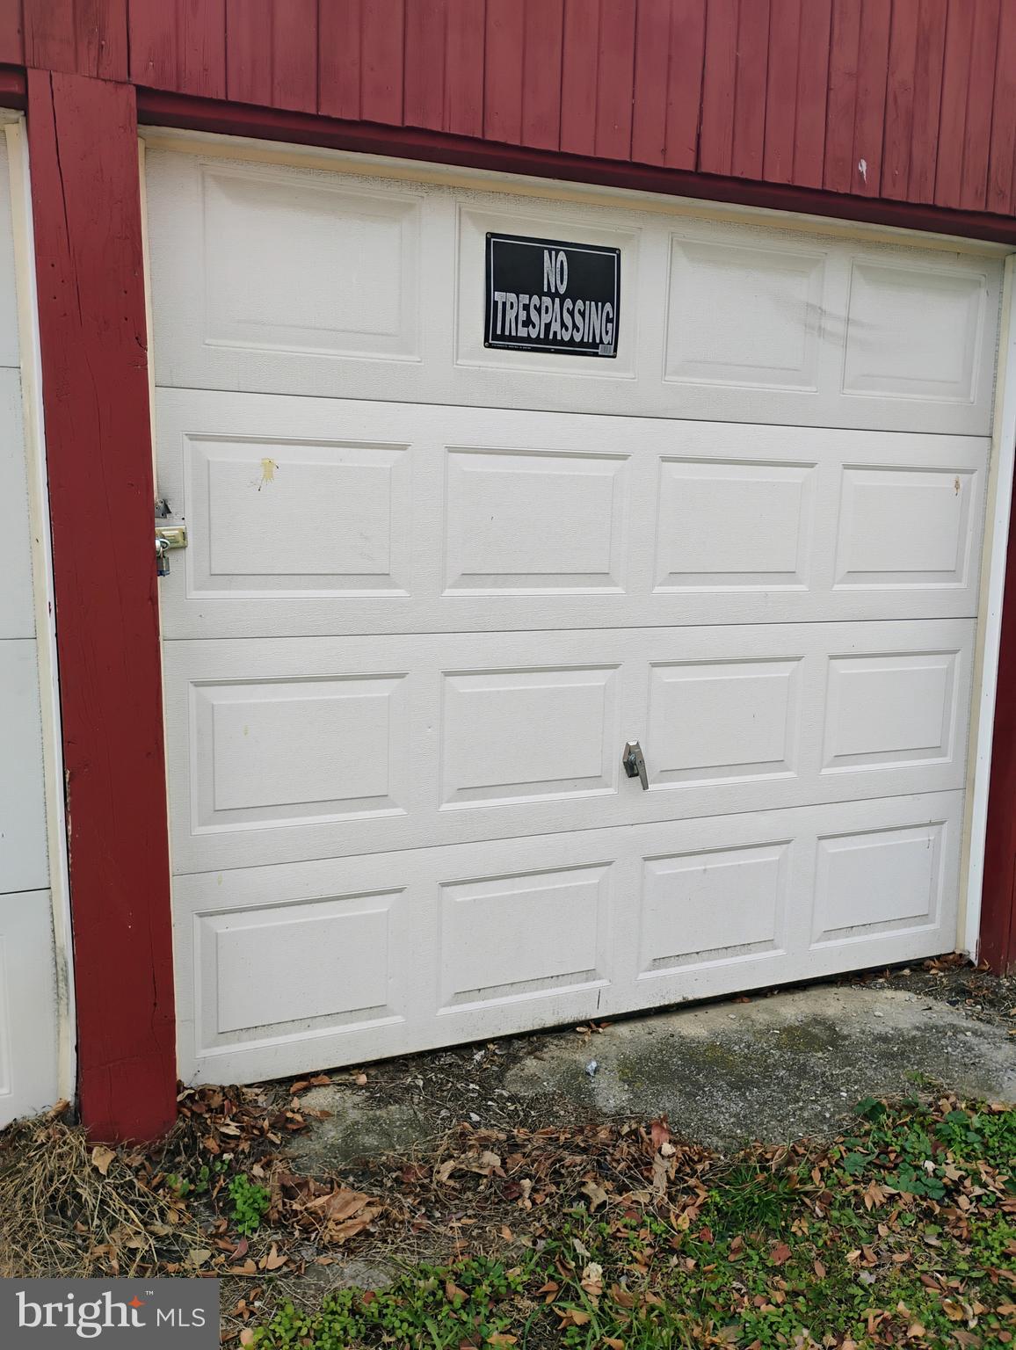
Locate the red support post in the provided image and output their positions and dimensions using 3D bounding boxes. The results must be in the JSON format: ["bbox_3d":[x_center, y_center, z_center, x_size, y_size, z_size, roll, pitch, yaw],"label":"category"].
[{"bbox_3d":[-0.831,-0.053,2.271,0.195,2.150,0.190,-3,10,-24],"label":"red support post"}]

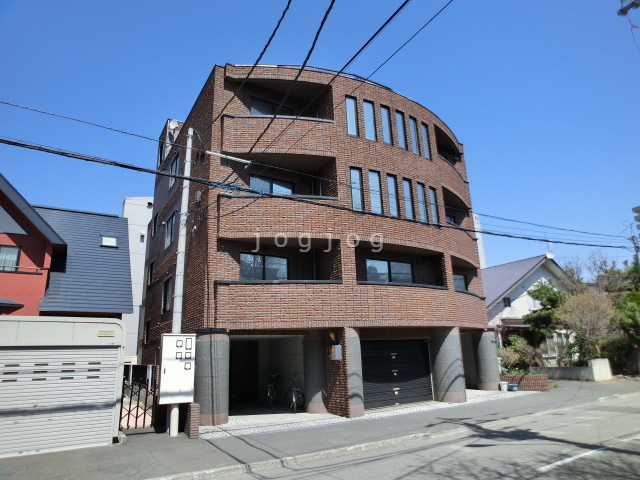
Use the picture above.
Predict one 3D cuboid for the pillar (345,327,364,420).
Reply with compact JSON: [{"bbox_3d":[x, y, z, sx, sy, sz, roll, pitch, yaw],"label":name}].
[{"bbox_3d":[0.892,3.764,11.287,0.553,2.454,0.630,8,-19,-32],"label":"pillar"}]

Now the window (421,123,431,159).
[{"bbox_3d":[4.196,-3.881,15.437,0.460,1.600,0.120,11,-20,-38],"label":"window"}]

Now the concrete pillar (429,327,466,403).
[{"bbox_3d":[4.351,4.250,13.397,1.000,2.420,1.000,7,-18,-30],"label":"concrete pillar"}]

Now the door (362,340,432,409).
[{"bbox_3d":[2.523,4.326,12.852,3.201,2.134,0.116,8,-19,-32],"label":"door"}]

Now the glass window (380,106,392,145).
[{"bbox_3d":[2.412,-4.136,14.110,0.436,1.584,0.126,6,-18,-28],"label":"glass window"}]

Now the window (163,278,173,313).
[{"bbox_3d":[-6.244,2.296,15.777,0.120,1.220,1.700,7,-18,-30],"label":"window"}]

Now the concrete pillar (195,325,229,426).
[{"bbox_3d":[-2.872,3.636,10.427,0.873,2.367,0.873,8,-19,-32],"label":"concrete pillar"}]

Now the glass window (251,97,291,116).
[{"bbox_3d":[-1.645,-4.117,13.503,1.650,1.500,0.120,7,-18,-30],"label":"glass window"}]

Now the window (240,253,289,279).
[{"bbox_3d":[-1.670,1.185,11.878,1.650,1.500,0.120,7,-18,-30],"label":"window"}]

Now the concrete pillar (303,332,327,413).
[{"bbox_3d":[-0.129,4.033,12.078,0.660,2.415,0.679,-2,-16,-1],"label":"concrete pillar"}]

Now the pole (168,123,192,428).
[{"bbox_3d":[-3.436,0.618,9.815,0.228,7.878,0.228,8,-19,-32],"label":"pole"}]

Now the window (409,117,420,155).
[{"bbox_3d":[3.614,-3.987,14.987,0.460,1.600,0.120,10,-20,-36],"label":"window"}]

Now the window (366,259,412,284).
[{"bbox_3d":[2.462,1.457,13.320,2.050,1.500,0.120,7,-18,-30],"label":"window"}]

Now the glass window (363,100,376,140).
[{"bbox_3d":[1.768,-4.229,13.897,0.460,1.600,0.120,6,-17,-25],"label":"glass window"}]

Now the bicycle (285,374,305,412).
[{"bbox_3d":[-0.762,4.785,12.176,0.582,1.057,1.600,-1,-16,-5],"label":"bicycle"}]

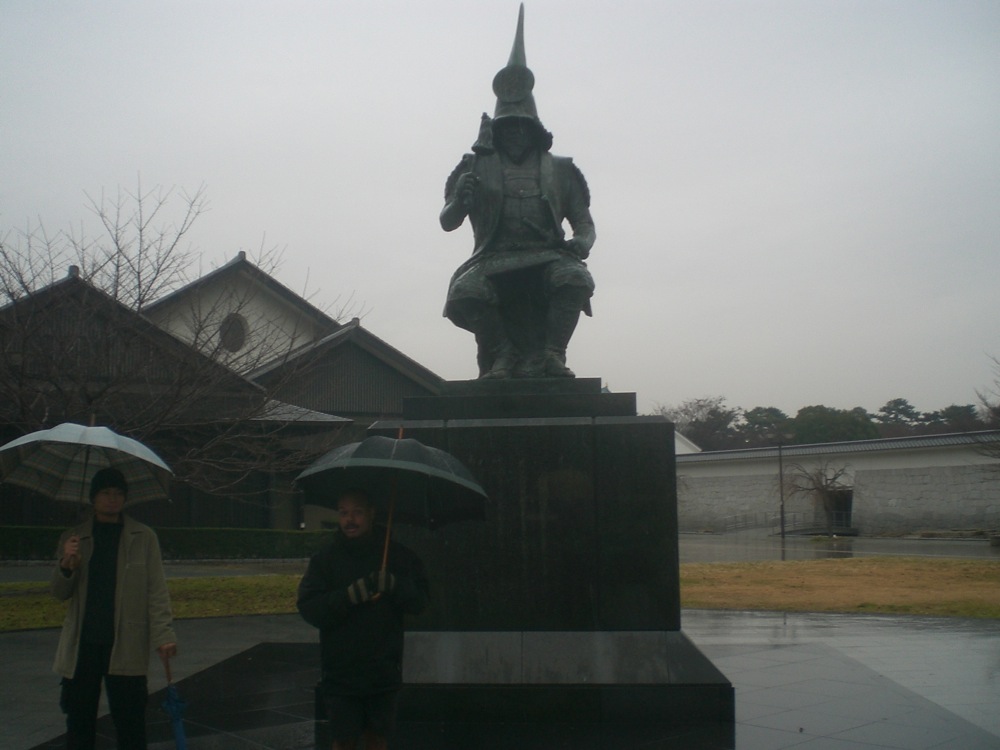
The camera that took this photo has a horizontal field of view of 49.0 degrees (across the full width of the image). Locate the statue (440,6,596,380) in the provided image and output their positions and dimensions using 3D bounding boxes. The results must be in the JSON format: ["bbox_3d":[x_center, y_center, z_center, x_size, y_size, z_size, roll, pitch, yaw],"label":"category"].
[{"bbox_3d":[0.159,-1.653,9.909,1.393,3.554,1.250,-1,-7,4],"label":"statue"}]

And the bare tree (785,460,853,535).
[{"bbox_3d":[14.078,5.453,48.476,3.135,3.419,3.044,-1,-7,4],"label":"bare tree"}]

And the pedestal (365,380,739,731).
[{"bbox_3d":[0.235,1.399,9.573,3.045,2.590,2.976,-1,-7,4],"label":"pedestal"}]

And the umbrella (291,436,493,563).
[{"bbox_3d":[-0.508,0.644,5.151,0.947,0.833,0.947,4,-24,2],"label":"umbrella"}]

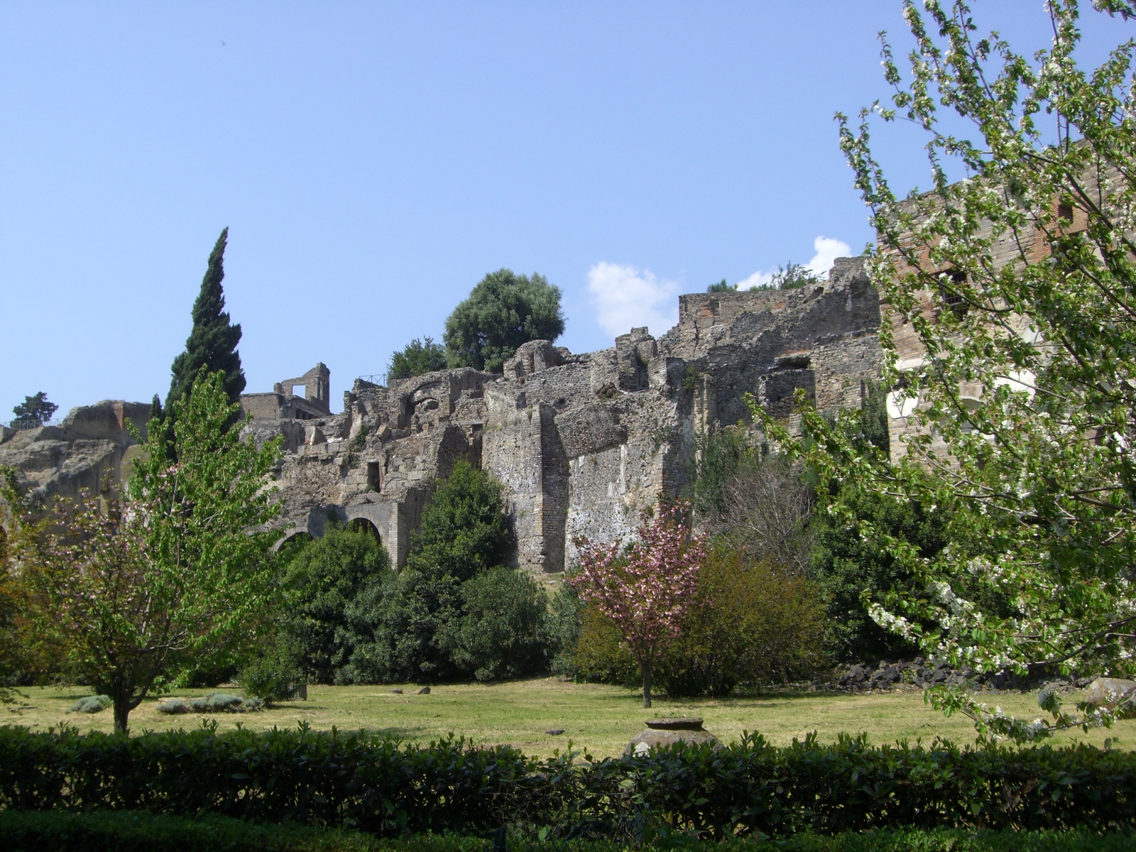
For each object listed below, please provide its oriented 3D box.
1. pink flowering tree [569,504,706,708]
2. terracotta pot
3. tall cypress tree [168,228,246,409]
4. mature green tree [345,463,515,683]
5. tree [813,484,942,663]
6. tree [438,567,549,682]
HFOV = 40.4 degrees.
[{"bbox_3d":[1.455,3.683,32.000,2.890,4.330,2.800,-1,-7,0],"label":"pink flowering tree"},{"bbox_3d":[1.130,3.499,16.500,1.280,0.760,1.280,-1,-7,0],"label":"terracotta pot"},{"bbox_3d":[-16.862,-1.926,72.000,3.940,14.670,3.900,-1,-7,0],"label":"tall cypress tree"},{"bbox_3d":[-4.244,4.685,49.500,5.160,7.120,4.800,-1,-7,0],"label":"mature green tree"},{"bbox_3d":[8.821,4.231,43.000,4.160,5.020,4.000,-1,-7,0],"label":"tree"},{"bbox_3d":[-2.269,6.109,47.500,3.470,3.550,3.400,-1,-7,0],"label":"tree"}]

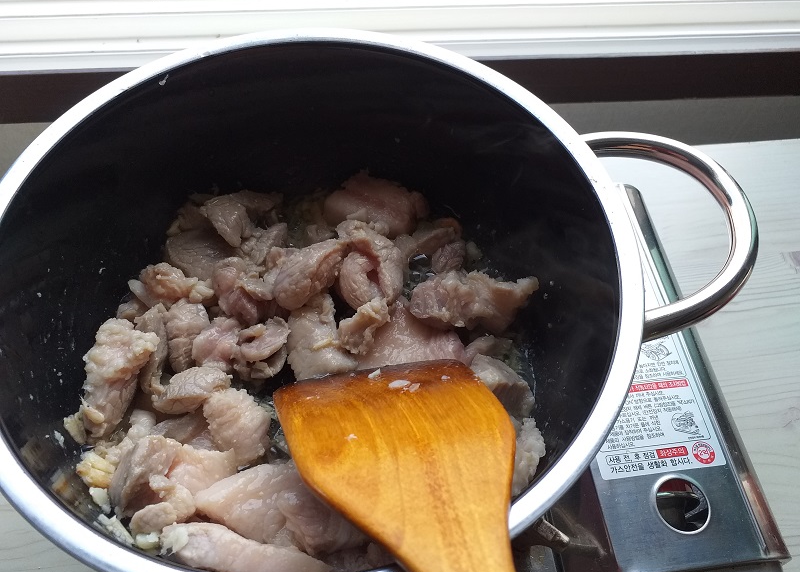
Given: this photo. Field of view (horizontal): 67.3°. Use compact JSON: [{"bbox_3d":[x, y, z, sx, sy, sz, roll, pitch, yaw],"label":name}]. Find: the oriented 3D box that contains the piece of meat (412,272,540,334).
[{"bbox_3d":[0.040,0.008,0.331,0.070,0.024,0.028,-9,58,-8],"label":"piece of meat"}]

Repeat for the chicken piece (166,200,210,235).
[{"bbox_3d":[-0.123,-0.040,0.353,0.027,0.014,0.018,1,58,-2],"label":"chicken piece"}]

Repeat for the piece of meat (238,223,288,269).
[{"bbox_3d":[-0.080,-0.024,0.352,0.020,0.018,0.034,39,65,18],"label":"piece of meat"}]

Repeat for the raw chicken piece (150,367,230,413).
[{"bbox_3d":[-0.103,0.052,0.297,0.039,0.018,0.023,-11,61,-9],"label":"raw chicken piece"}]

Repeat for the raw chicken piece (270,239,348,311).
[{"bbox_3d":[-0.050,-0.007,0.334,0.026,0.024,0.051,39,65,18],"label":"raw chicken piece"}]

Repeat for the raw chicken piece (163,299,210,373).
[{"bbox_3d":[-0.110,0.026,0.313,0.023,0.018,0.034,-3,59,-5],"label":"raw chicken piece"}]

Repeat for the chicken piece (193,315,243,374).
[{"bbox_3d":[-0.094,0.031,0.311,0.022,0.023,0.027,14,58,6],"label":"chicken piece"}]

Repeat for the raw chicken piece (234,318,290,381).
[{"bbox_3d":[-0.072,0.033,0.317,0.031,0.023,0.025,-35,67,-21],"label":"raw chicken piece"}]

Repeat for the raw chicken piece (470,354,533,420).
[{"bbox_3d":[0.052,0.053,0.313,0.027,0.023,0.036,-35,66,-22],"label":"raw chicken piece"}]

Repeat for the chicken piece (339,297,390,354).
[{"bbox_3d":[-0.018,0.020,0.310,0.018,0.014,0.032,36,63,18],"label":"chicken piece"}]

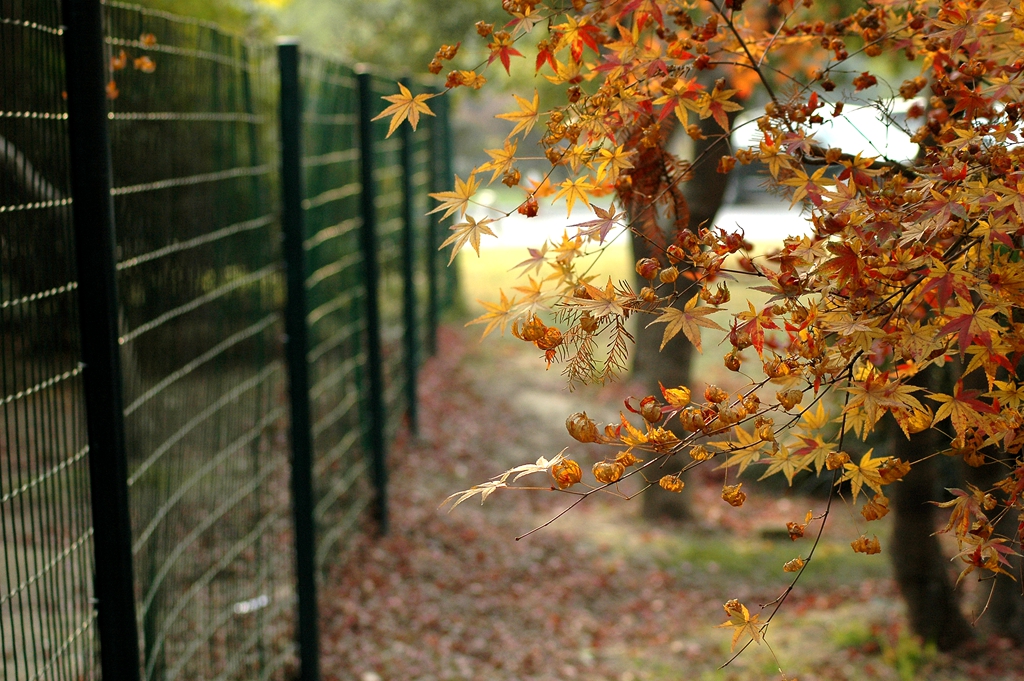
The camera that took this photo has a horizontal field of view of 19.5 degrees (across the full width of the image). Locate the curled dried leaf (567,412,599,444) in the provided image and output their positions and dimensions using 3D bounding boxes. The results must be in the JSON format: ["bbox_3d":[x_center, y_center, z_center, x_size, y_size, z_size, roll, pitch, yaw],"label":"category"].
[{"bbox_3d":[0.055,0.067,2.300,0.025,0.023,0.023,-2,4,0],"label":"curled dried leaf"}]

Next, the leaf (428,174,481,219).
[{"bbox_3d":[-0.045,-0.113,2.320,0.041,0.037,0.020,-2,4,0],"label":"leaf"}]

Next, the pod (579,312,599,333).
[{"bbox_3d":[0.073,-0.018,2.860,0.019,0.021,0.019,-1,4,0],"label":"pod"}]

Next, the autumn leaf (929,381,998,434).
[{"bbox_3d":[0.345,0.053,2.280,0.055,0.043,0.022,-2,4,0],"label":"autumn leaf"}]

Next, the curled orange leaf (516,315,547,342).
[{"bbox_3d":[0.014,-0.010,2.320,0.025,0.023,0.022,-2,4,0],"label":"curled orange leaf"}]

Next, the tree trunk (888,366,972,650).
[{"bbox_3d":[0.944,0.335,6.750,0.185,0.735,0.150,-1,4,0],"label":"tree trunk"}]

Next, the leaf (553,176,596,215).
[{"bbox_3d":[0.049,-0.112,2.320,0.034,0.033,0.017,-2,4,0],"label":"leaf"}]

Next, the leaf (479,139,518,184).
[{"bbox_3d":[-0.011,-0.139,2.320,0.030,0.035,0.020,-2,4,0],"label":"leaf"}]

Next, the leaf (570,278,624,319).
[{"bbox_3d":[0.081,-0.040,2.830,0.053,0.038,0.028,-1,4,0],"label":"leaf"}]

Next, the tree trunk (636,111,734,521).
[{"bbox_3d":[0.520,-0.127,9.000,0.296,1.342,0.250,-1,4,0],"label":"tree trunk"}]

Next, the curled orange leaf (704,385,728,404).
[{"bbox_3d":[0.194,0.051,2.830,0.023,0.019,0.020,-1,4,0],"label":"curled orange leaf"}]

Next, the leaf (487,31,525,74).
[{"bbox_3d":[-0.005,-0.224,2.320,0.030,0.034,0.018,-2,4,0],"label":"leaf"}]

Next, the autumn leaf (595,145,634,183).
[{"bbox_3d":[0.099,-0.170,2.870,0.040,0.037,0.018,-1,4,0],"label":"autumn leaf"}]

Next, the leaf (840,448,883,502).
[{"bbox_3d":[0.333,0.127,2.830,0.047,0.049,0.020,-1,4,0],"label":"leaf"}]

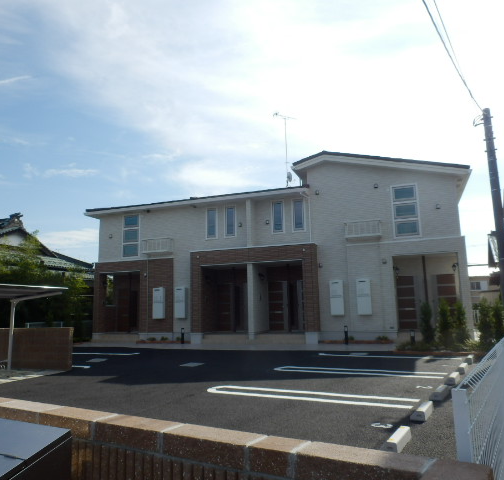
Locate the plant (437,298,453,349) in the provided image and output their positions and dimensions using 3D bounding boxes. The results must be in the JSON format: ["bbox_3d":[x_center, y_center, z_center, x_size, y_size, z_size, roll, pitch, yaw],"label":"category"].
[{"bbox_3d":[5.712,2.465,13.165,0.451,1.443,0.451,-4,-10,18],"label":"plant"}]

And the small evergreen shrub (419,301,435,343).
[{"bbox_3d":[5.384,2.533,13.689,0.469,1.319,0.469,-4,-10,18],"label":"small evergreen shrub"}]

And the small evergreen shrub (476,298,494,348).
[{"bbox_3d":[6.751,2.402,12.829,0.494,1.406,0.494,-4,-10,18],"label":"small evergreen shrub"}]

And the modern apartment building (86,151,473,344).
[{"bbox_3d":[1.310,0.963,21.300,16.082,7.289,8.500,-4,-10,18],"label":"modern apartment building"}]

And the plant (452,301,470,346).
[{"bbox_3d":[6.191,2.456,13.113,0.505,1.321,0.505,-4,-10,18],"label":"plant"}]

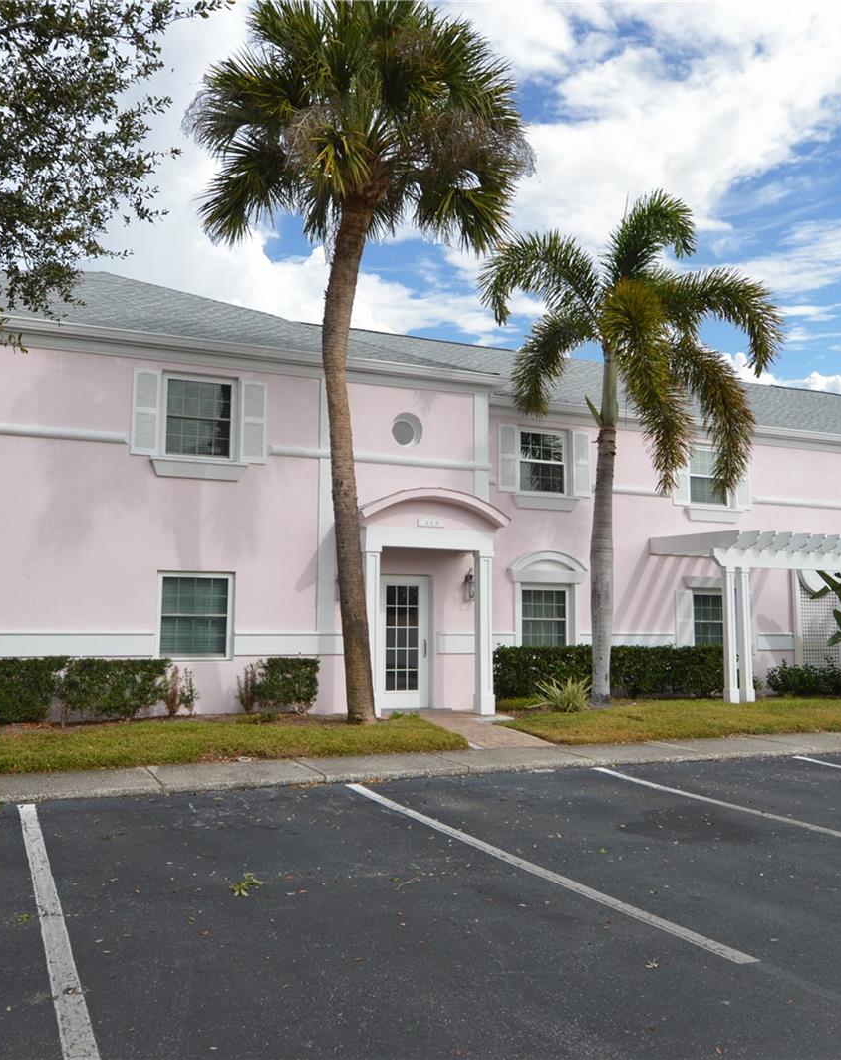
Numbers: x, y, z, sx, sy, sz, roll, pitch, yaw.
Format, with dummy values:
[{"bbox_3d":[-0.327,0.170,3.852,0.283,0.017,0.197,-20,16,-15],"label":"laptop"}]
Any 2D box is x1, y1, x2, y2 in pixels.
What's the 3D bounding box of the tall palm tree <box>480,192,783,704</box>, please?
[{"bbox_3d":[3.849,-1.753,16.714,5.450,9.600,5.200,0,-6,0],"label":"tall palm tree"}]

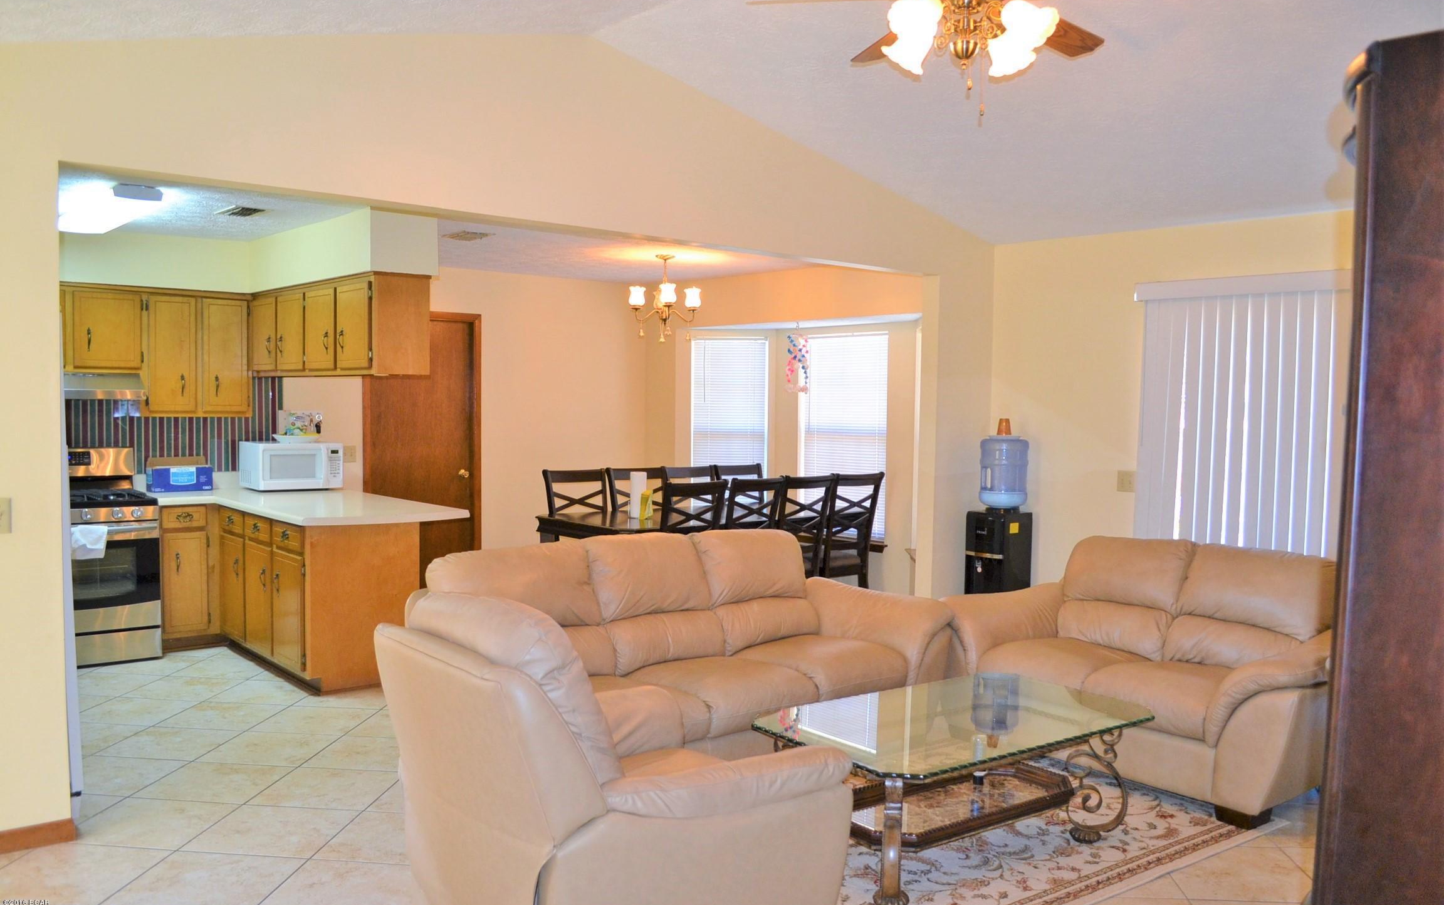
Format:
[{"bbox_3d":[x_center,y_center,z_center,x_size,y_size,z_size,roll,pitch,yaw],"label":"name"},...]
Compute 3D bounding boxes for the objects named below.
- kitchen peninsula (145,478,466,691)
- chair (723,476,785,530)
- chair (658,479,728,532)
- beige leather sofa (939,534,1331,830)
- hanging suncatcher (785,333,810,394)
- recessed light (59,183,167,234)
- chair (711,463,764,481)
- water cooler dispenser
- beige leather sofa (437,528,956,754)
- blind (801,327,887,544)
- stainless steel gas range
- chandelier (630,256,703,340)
[{"bbox_3d":[-2.452,0.703,6.180,1.190,0.940,2.020,-2,4,-41],"label":"kitchen peninsula"},{"bbox_3d":[0.043,0.673,6.970,0.450,1.050,0.560,-2,4,-42],"label":"chair"},{"bbox_3d":[-0.328,0.672,6.480,0.460,1.020,0.550,-2,4,-39],"label":"chair"},{"bbox_3d":[1.771,0.831,4.532,0.920,0.940,1.580,-2,4,-43],"label":"beige leather sofa"},{"bbox_3d":[0.545,-0.638,7.750,0.150,0.440,0.170,-1,4,-40],"label":"hanging suncatcher"},{"bbox_3d":[-2.909,-1.156,5.129,0.230,0.090,1.270,-2,4,-40],"label":"recessed light"},{"bbox_3d":[0.265,0.627,7.926,0.450,1.050,0.560,-2,4,-42],"label":"chair"},{"bbox_3d":[1.614,0.519,6.311,0.300,1.420,0.285,-2,4,-42],"label":"water cooler dispenser"},{"bbox_3d":[-0.099,0.826,4.277,2.160,0.950,0.930,-2,4,-39],"label":"beige leather sofa"},{"bbox_3d":[0.931,-0.127,8.204,0.050,1.520,0.830,-2,4,-42],"label":"blind"},{"bbox_3d":[-3.579,0.580,5.947,0.760,1.180,0.700,-2,4,-43],"label":"stainless steel gas range"},{"bbox_3d":[-0.380,-1.027,7.220,0.480,0.585,0.480,1,3,0],"label":"chandelier"}]

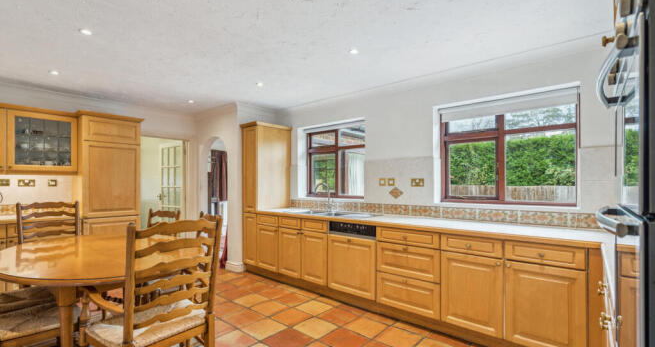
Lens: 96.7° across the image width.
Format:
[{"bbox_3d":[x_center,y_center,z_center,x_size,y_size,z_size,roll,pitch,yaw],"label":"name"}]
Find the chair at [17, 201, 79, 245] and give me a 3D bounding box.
[{"bbox_3d":[-2.482,0.797,2.687,0.500,1.050,0.490,-1,-4,25],"label":"chair"}]

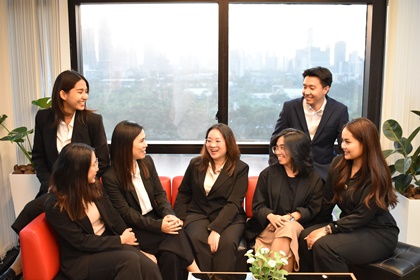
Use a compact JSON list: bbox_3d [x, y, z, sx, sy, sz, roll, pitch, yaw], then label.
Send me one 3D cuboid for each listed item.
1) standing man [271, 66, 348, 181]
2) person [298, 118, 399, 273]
[{"bbox_3d":[0.751,0.244,3.187,0.540,1.570,0.480,2,9,17],"label":"standing man"},{"bbox_3d":[0.801,0.502,2.517,0.660,1.250,0.480,-5,10,-31],"label":"person"}]

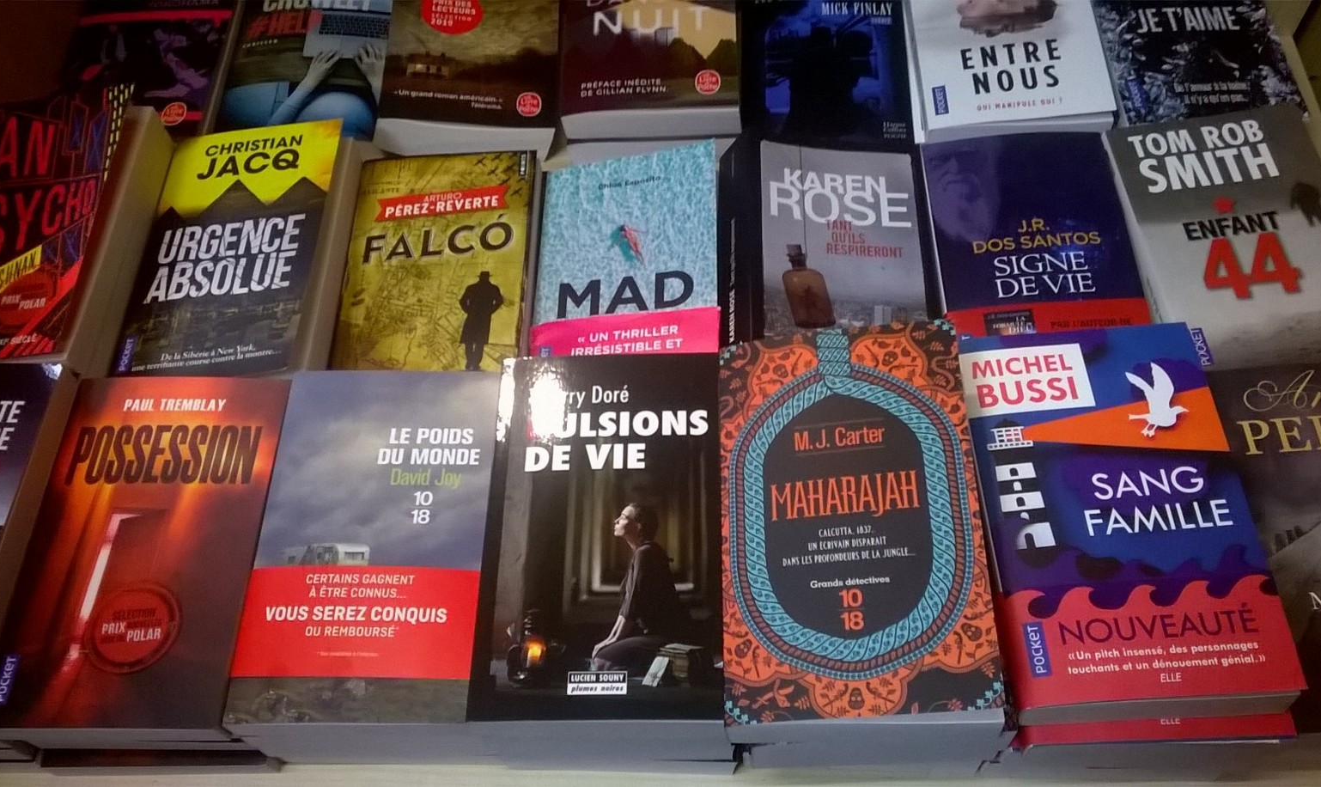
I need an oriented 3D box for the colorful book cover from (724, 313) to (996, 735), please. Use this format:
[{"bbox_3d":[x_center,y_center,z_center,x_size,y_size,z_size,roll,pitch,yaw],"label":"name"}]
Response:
[{"bbox_3d":[0.083,0.055,0.500,0.108,0.025,0.177,-7,60,14],"label":"colorful book cover"}]

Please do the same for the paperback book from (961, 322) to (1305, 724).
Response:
[{"bbox_3d":[0.198,0.052,0.510,0.108,0.026,0.177,-5,57,6],"label":"paperback book"}]

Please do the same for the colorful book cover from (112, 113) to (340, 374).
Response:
[{"bbox_3d":[-0.251,-0.083,0.686,0.108,0.020,0.177,-4,59,8],"label":"colorful book cover"}]

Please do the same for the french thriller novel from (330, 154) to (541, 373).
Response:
[{"bbox_3d":[-0.131,-0.066,0.684,0.108,0.021,0.177,-2,60,3],"label":"french thriller novel"}]

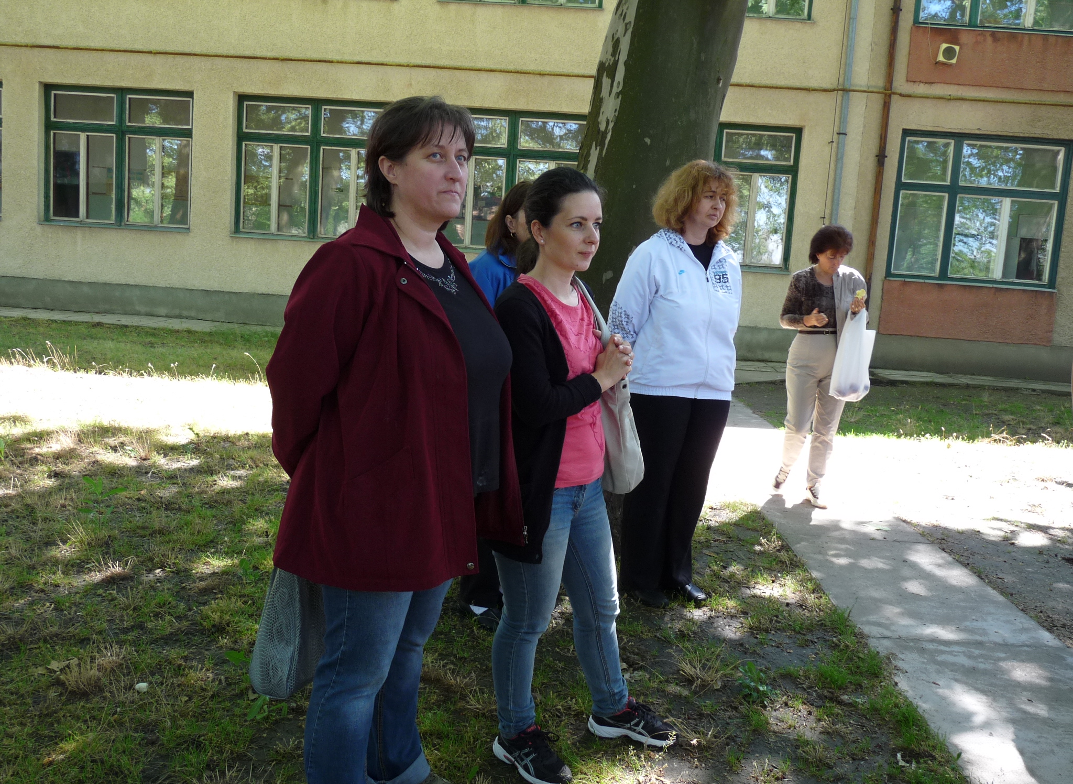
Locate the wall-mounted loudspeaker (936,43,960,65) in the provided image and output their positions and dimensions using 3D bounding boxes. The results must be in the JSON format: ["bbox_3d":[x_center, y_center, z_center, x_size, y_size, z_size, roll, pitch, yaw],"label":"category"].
[{"bbox_3d":[5.939,-4.865,12.971,0.239,0.237,0.120,12,7,2],"label":"wall-mounted loudspeaker"}]

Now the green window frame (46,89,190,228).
[{"bbox_3d":[-6.643,-3.724,14.353,2.388,2.146,0.150,4,6,2],"label":"green window frame"}]

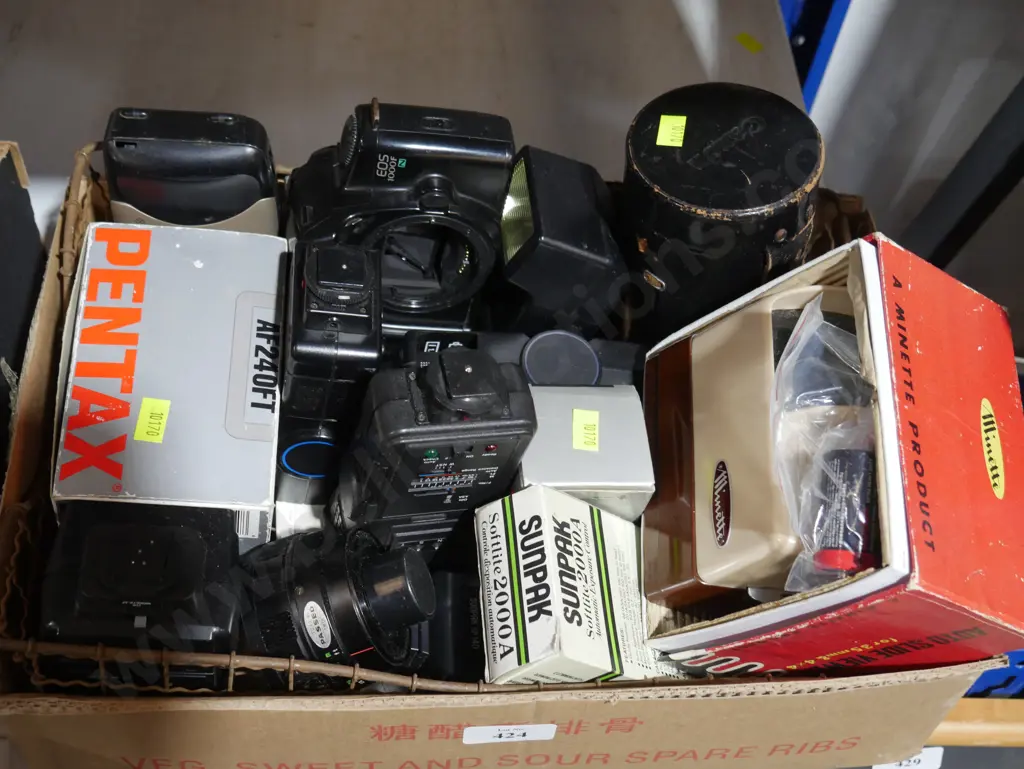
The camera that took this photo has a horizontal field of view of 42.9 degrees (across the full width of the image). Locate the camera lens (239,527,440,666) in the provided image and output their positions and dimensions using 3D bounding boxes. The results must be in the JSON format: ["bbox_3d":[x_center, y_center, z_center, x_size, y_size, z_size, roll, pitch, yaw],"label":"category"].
[{"bbox_3d":[-0.068,0.089,0.522,0.072,0.061,0.061,-25,53,15],"label":"camera lens"}]

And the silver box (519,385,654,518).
[{"bbox_3d":[0.034,0.050,0.639,0.059,0.090,0.060,-2,53,-2],"label":"silver box"}]

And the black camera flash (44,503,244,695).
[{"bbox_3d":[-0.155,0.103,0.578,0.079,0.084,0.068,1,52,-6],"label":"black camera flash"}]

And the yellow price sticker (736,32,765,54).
[{"bbox_3d":[0.175,-0.252,0.960,0.012,0.001,0.022,-29,58,-20],"label":"yellow price sticker"}]

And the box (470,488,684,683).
[{"bbox_3d":[0.036,0.104,0.612,0.040,0.106,0.081,-27,54,32],"label":"box"}]

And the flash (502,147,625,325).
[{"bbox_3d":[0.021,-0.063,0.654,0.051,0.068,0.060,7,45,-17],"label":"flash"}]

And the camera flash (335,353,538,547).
[{"bbox_3d":[-0.037,0.018,0.559,0.070,0.110,0.055,-3,59,-16],"label":"camera flash"}]

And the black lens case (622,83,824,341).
[{"bbox_3d":[0.102,-0.070,0.684,0.096,0.145,0.096,0,53,0],"label":"black lens case"}]

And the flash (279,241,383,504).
[{"bbox_3d":[-0.083,-0.009,0.580,0.042,0.116,0.058,5,53,-13],"label":"flash"}]

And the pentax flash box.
[{"bbox_3d":[-0.158,0.007,0.620,0.092,0.075,0.142,3,60,-11],"label":"pentax flash box"}]

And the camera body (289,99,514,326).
[{"bbox_3d":[-0.062,-0.072,0.654,0.100,0.148,0.067,4,48,-11],"label":"camera body"}]

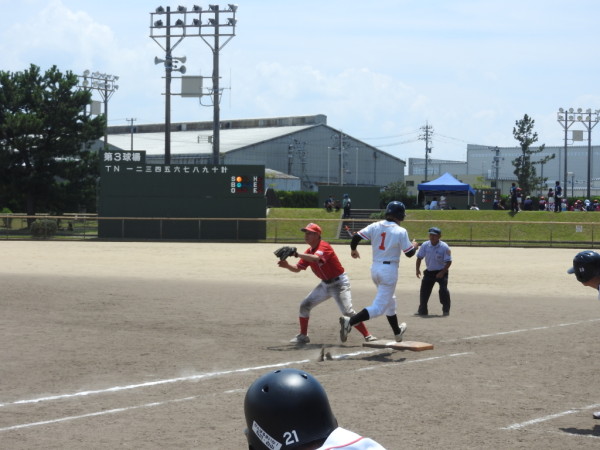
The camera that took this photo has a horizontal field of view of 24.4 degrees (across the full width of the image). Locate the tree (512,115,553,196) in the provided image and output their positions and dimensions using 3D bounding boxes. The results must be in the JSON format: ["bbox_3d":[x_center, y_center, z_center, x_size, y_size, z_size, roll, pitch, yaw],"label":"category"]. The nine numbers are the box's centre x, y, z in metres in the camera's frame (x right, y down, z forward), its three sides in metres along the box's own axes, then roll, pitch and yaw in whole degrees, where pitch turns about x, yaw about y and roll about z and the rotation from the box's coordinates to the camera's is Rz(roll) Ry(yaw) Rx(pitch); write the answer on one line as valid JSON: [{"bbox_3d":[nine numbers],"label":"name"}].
[{"bbox_3d":[14.955,-4.140,89.000,2.700,5.900,2.500,1,1,0],"label":"tree"}]

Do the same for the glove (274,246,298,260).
[{"bbox_3d":[-0.168,0.356,17.300,0.280,0.180,0.200,0,1,-22],"label":"glove"}]

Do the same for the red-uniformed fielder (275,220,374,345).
[{"bbox_3d":[0.333,0.736,17.450,1.200,1.530,0.750,0,1,-31],"label":"red-uniformed fielder"}]

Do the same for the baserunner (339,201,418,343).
[{"bbox_3d":[0.966,0.568,16.950,0.750,1.740,1.000,1,1,28],"label":"baserunner"}]

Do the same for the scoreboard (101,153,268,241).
[{"bbox_3d":[-6.228,-1.617,73.500,8.900,4.650,0.600,1,1,0],"label":"scoreboard"}]

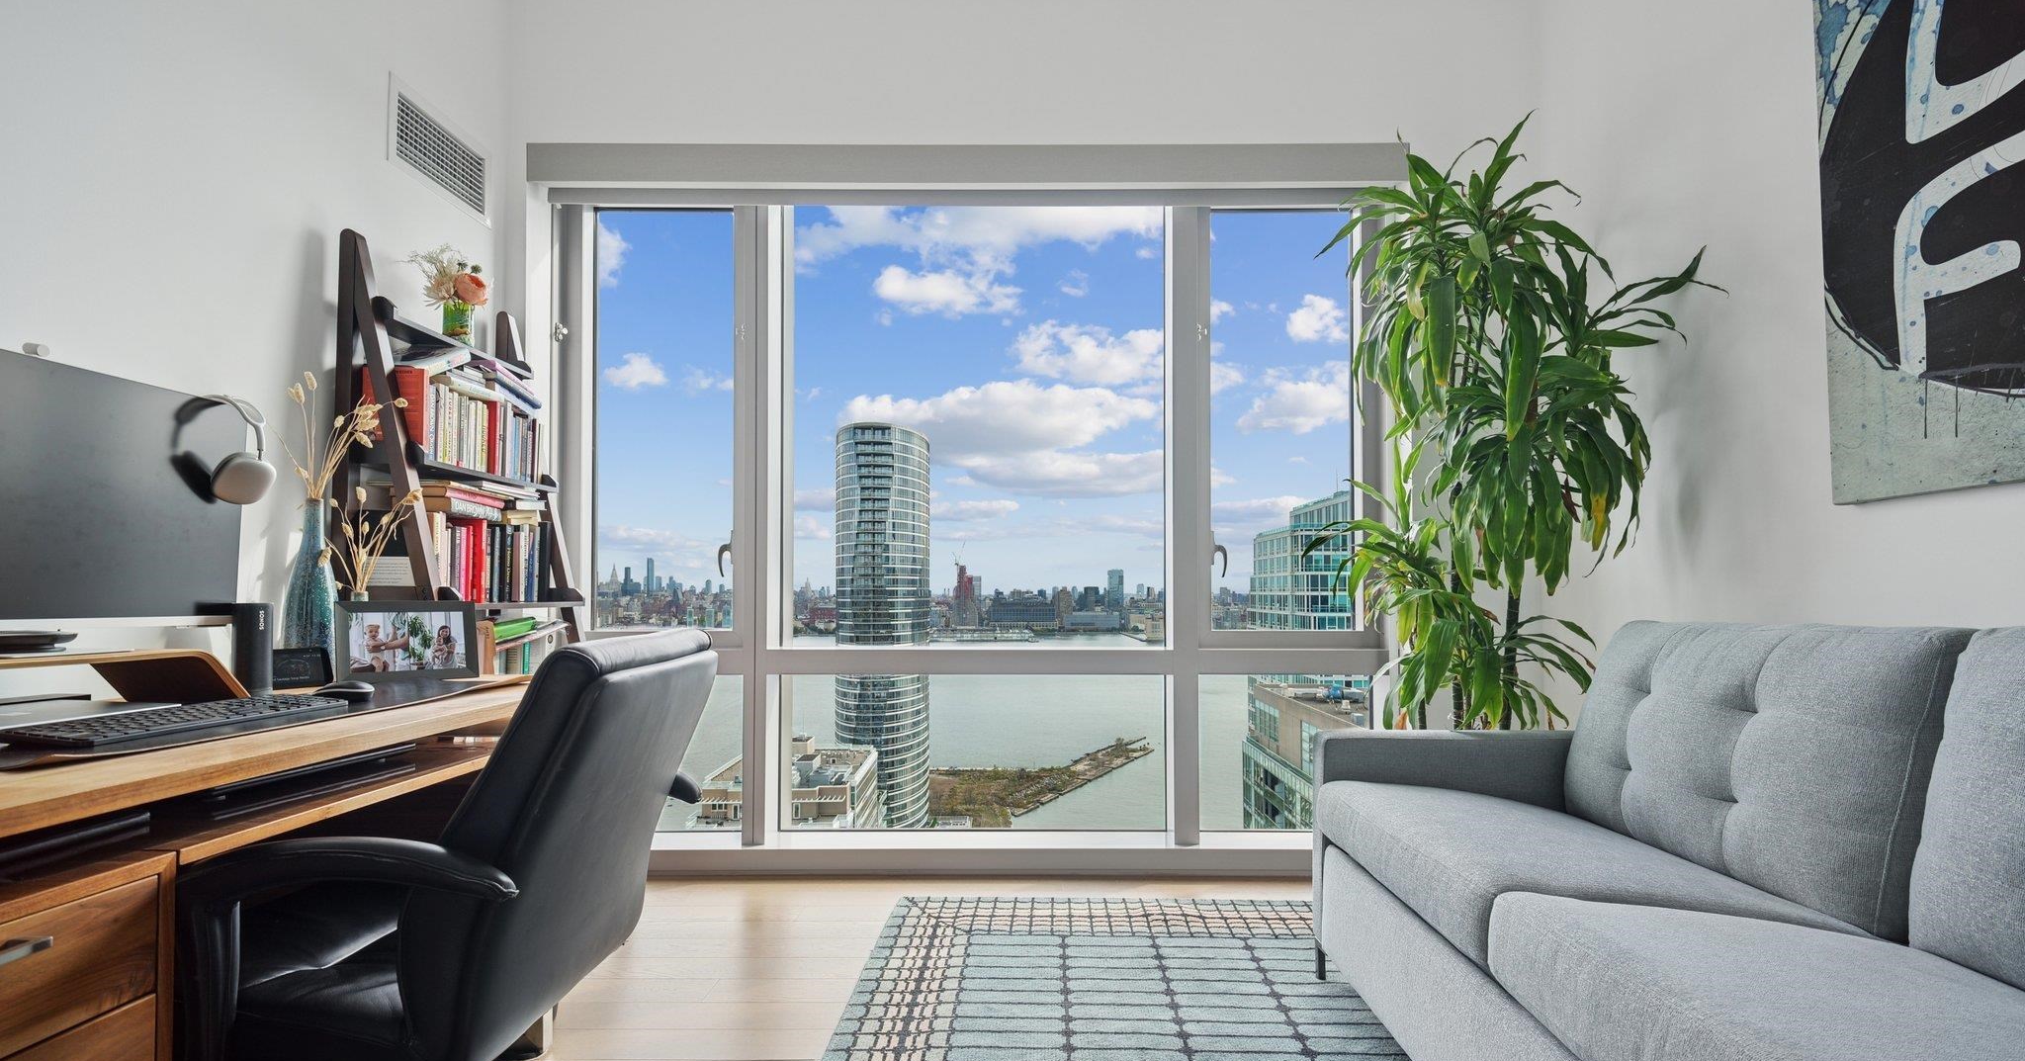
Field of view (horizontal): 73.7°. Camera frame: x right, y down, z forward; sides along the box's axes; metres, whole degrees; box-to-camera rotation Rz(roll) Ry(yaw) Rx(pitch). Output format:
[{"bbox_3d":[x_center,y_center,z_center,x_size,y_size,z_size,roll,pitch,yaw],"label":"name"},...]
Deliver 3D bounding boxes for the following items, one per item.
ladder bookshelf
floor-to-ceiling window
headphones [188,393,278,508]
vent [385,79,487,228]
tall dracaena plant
[{"bbox_3d":[-1.396,0.194,3.774,0.500,1.825,0.995,0,-2,1],"label":"ladder bookshelf"},{"bbox_3d":[-0.149,-0.092,4.531,2.823,2.375,0.200,0,-2,1],"label":"floor-to-ceiling window"},{"bbox_3d":[-1.411,-0.147,2.444,0.170,0.195,0.100,0,-2,1],"label":"headphones"},{"bbox_3d":[-1.640,-1.087,3.927,0.028,0.246,0.675,0,-2,1],"label":"vent"},{"bbox_3d":[1.232,-0.016,3.662,0.870,2.235,0.960,0,-2,1],"label":"tall dracaena plant"}]

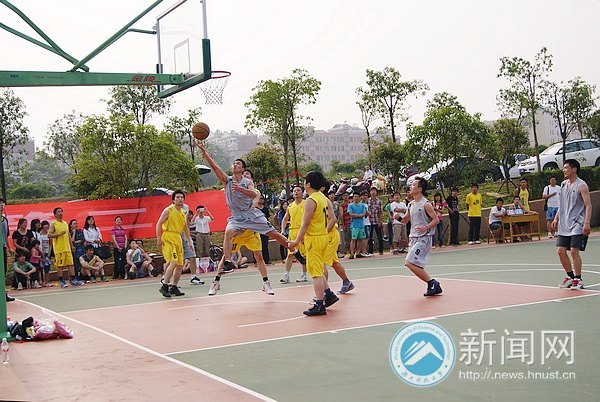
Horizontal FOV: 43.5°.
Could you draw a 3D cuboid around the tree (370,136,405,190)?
[{"bbox_3d":[3.398,-1.429,29.000,1.350,2.050,1.220,-3,-1,0],"label":"tree"}]

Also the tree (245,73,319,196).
[{"bbox_3d":[-0.664,-2.675,28.500,2.880,4.710,2.600,-3,-1,0],"label":"tree"}]

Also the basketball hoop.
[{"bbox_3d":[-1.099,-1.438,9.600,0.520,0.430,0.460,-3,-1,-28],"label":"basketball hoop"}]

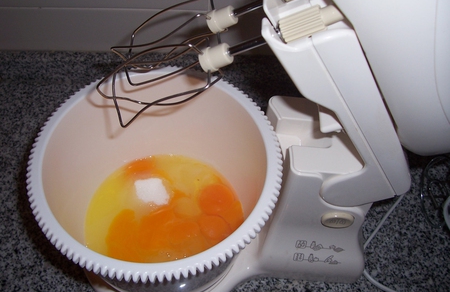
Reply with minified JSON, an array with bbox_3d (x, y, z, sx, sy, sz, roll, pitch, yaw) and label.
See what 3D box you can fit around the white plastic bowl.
[{"bbox_3d":[-0.063,0.050,0.450,0.219,0.145,0.219,5,55,0],"label":"white plastic bowl"}]

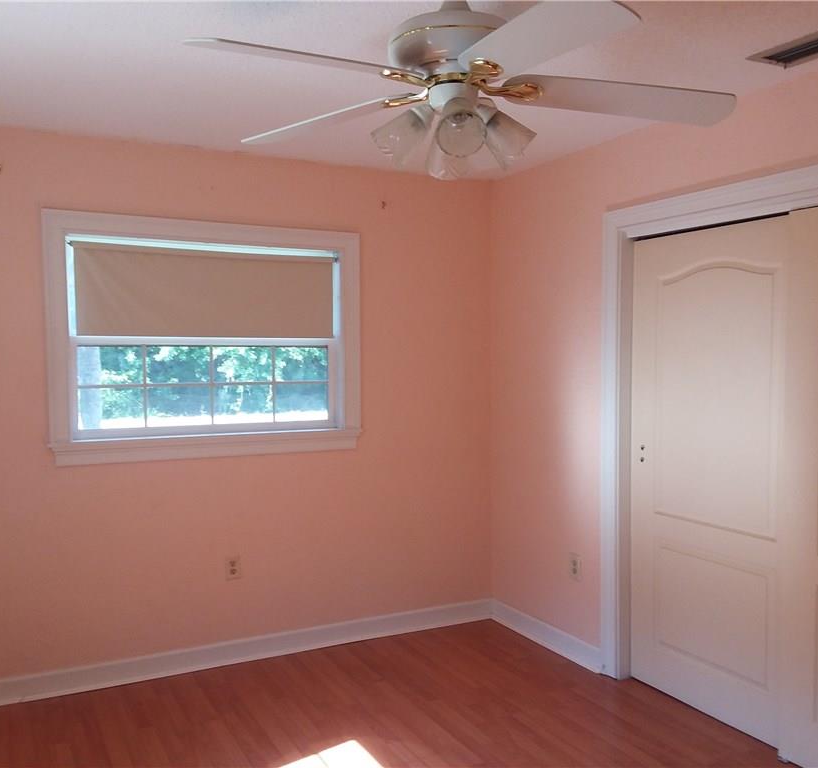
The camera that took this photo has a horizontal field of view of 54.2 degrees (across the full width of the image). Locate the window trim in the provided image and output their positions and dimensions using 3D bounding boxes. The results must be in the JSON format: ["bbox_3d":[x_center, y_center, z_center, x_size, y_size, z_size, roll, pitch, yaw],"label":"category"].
[{"bbox_3d":[-0.897,-0.203,3.729,1.462,1.088,0.120,-1,3,-27],"label":"window trim"}]

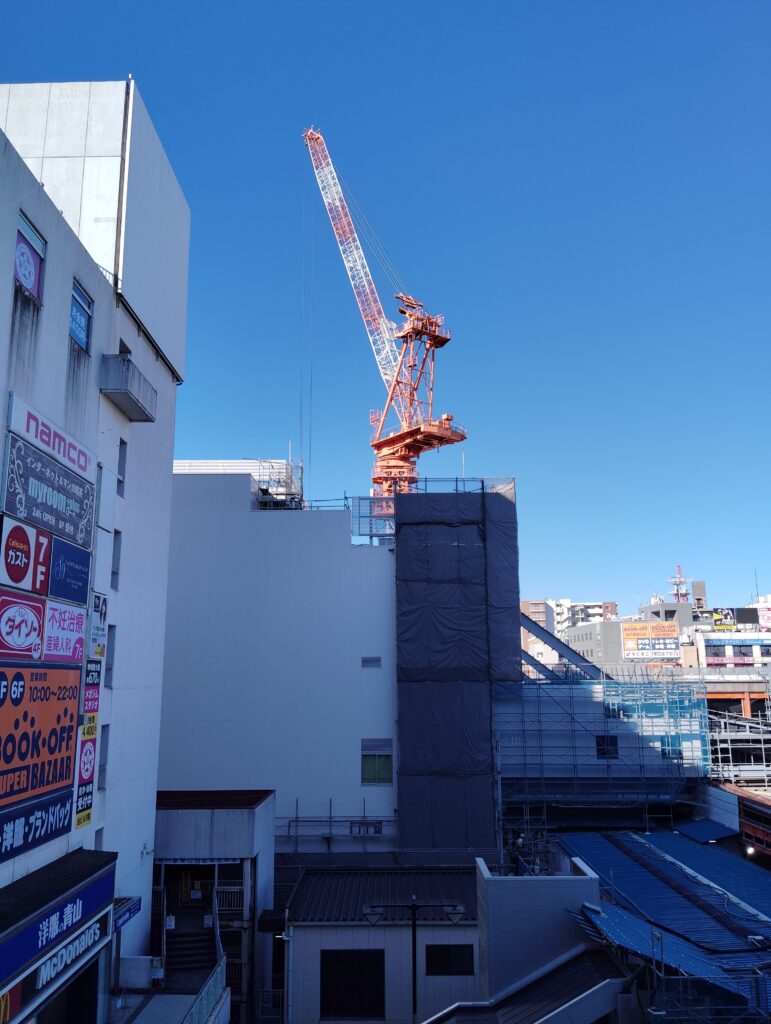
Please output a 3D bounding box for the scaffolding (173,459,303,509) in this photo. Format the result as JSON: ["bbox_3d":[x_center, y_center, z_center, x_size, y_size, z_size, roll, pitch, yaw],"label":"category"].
[{"bbox_3d":[-10.808,-1.723,57.666,9.100,3.300,3.000,0,-12,0],"label":"scaffolding"}]

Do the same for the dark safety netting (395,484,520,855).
[{"bbox_3d":[4.157,8.645,47.667,7.100,20.300,1.700,0,-12,0],"label":"dark safety netting"}]

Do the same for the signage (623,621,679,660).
[{"bbox_3d":[47.814,23.017,149.266,10.100,6.350,0.400,-3,-12,13],"label":"signage"}]

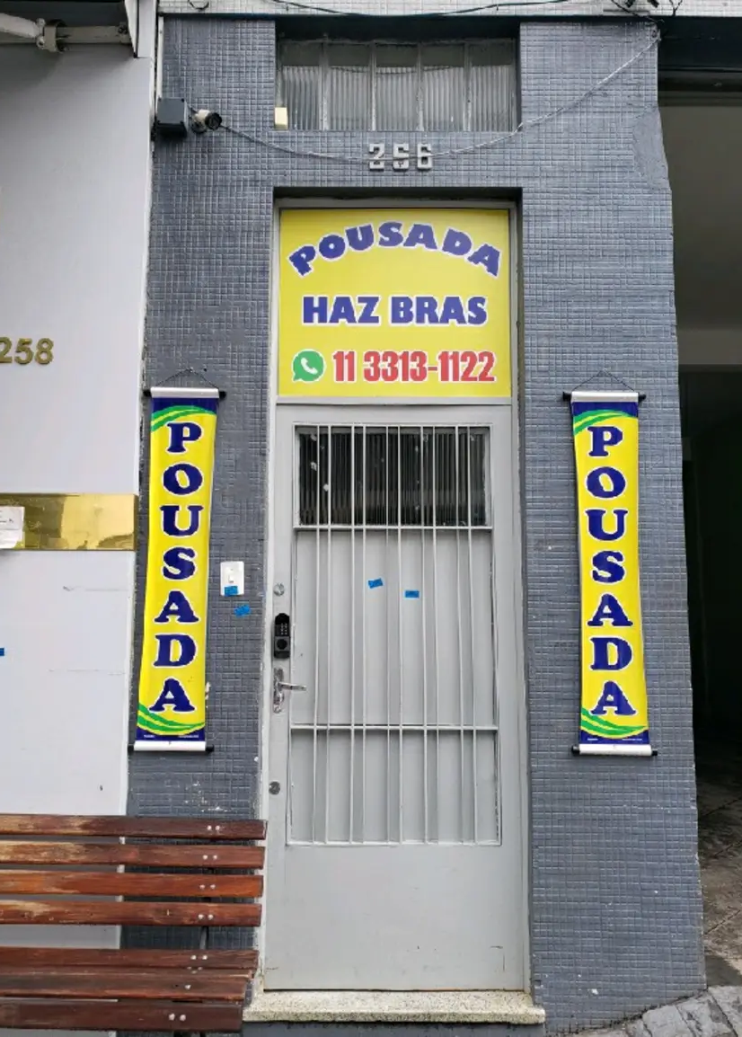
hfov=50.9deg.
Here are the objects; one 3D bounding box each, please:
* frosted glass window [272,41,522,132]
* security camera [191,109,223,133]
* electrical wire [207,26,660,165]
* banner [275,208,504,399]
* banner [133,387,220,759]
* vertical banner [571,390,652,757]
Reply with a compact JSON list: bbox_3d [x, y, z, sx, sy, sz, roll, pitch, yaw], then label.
[{"bbox_3d":[0.107,-1.719,3.128,0.940,0.434,0.050,0,-7,0],"label":"frosted glass window"},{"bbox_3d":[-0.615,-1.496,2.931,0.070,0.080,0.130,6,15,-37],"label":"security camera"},{"bbox_3d":[0.261,-1.633,3.001,1.724,0.589,0.040,0,-7,0],"label":"electrical wire"},{"bbox_3d":[0.090,-0.840,3.015,0.895,0.762,0.020,0,-7,0],"label":"banner"},{"bbox_3d":[-0.688,0.165,2.777,0.265,1.295,0.040,0,-7,0],"label":"banner"},{"bbox_3d":[0.853,0.178,2.772,0.265,1.297,0.040,0,-7,0],"label":"vertical banner"}]

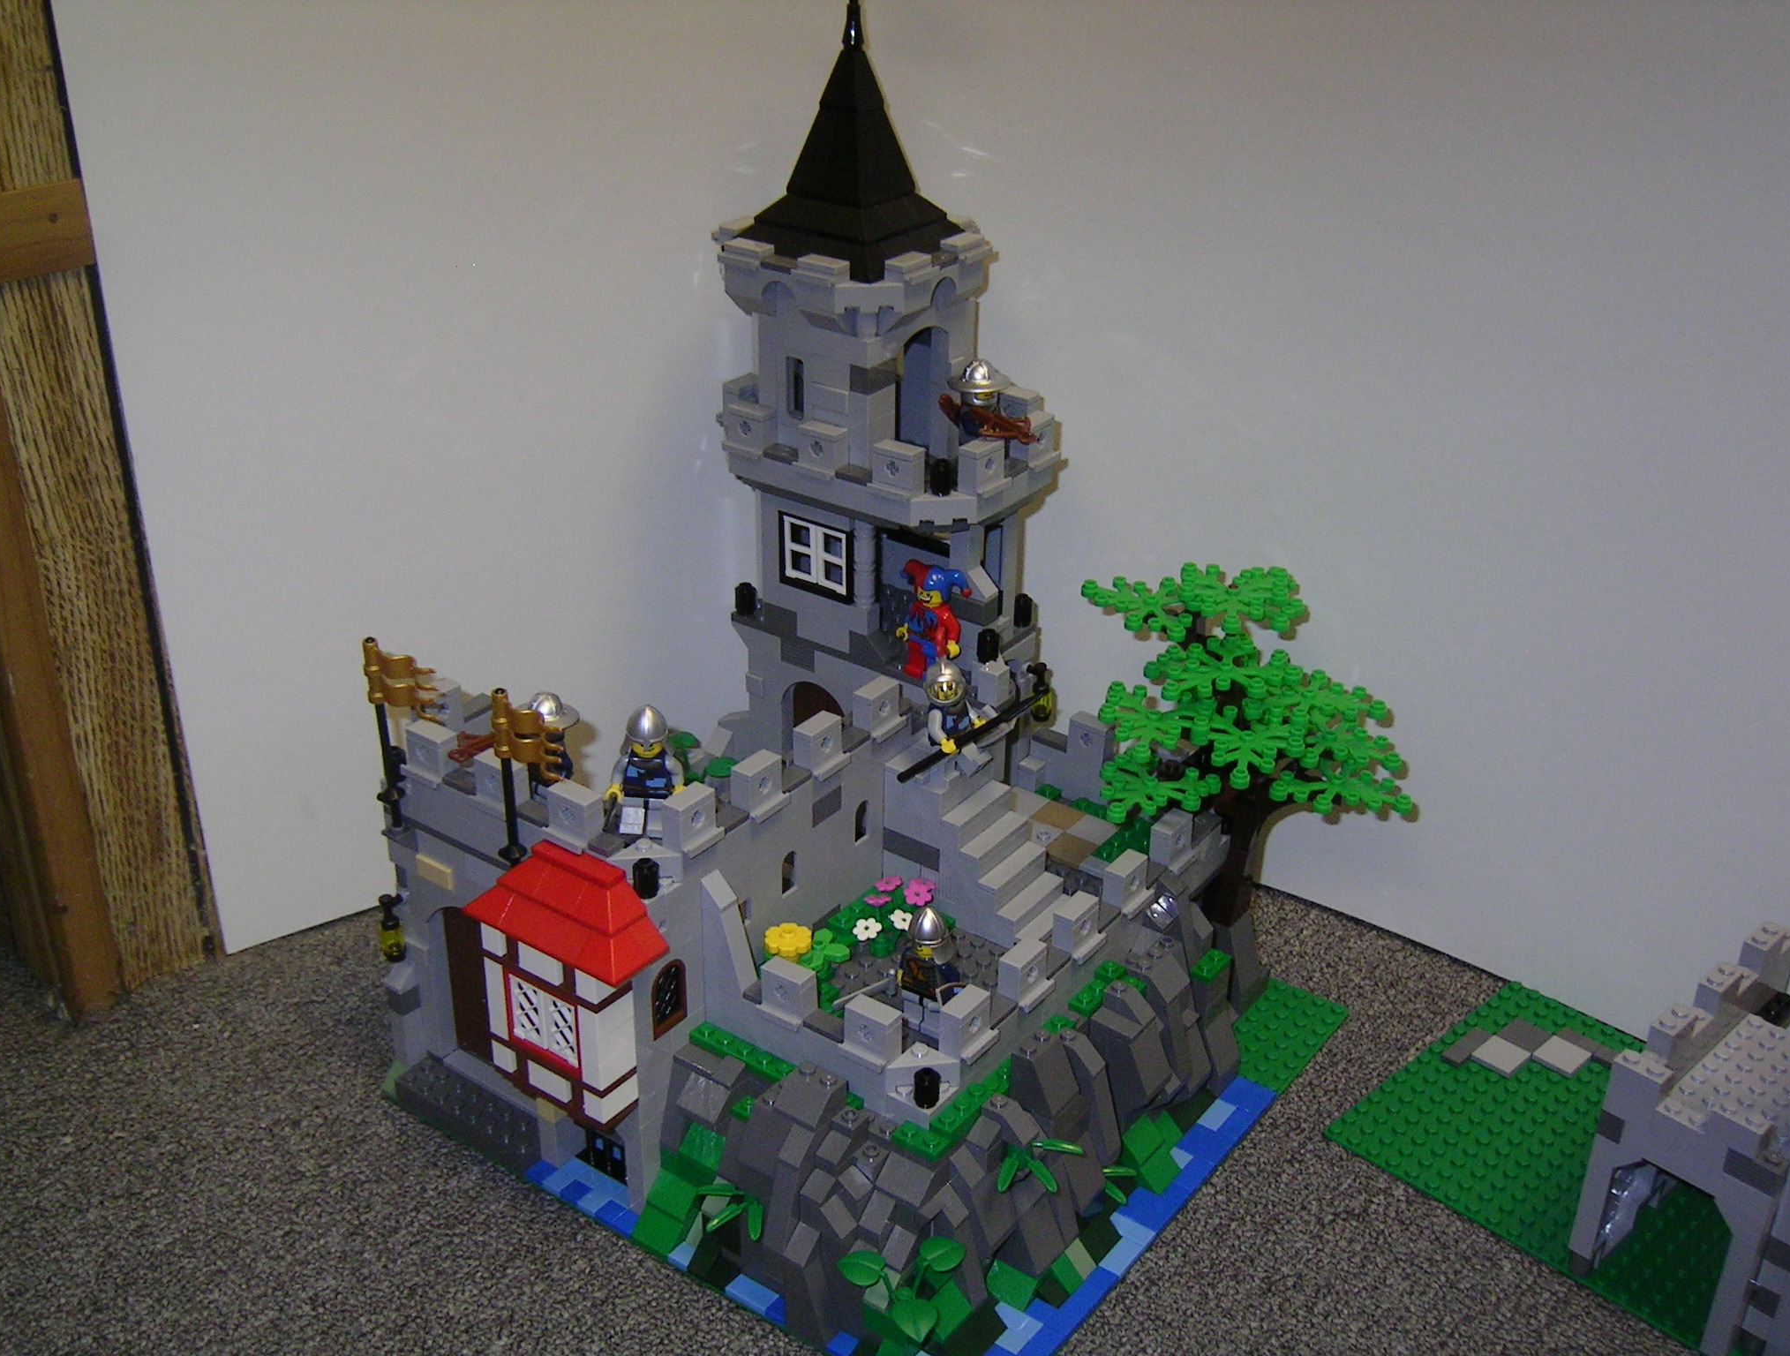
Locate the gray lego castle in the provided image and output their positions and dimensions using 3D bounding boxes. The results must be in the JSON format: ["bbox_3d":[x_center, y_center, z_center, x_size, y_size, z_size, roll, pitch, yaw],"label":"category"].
[{"bbox_3d":[0.000,-0.022,0.618,0.256,0.360,0.256,19,31,32],"label":"gray lego castle"}]

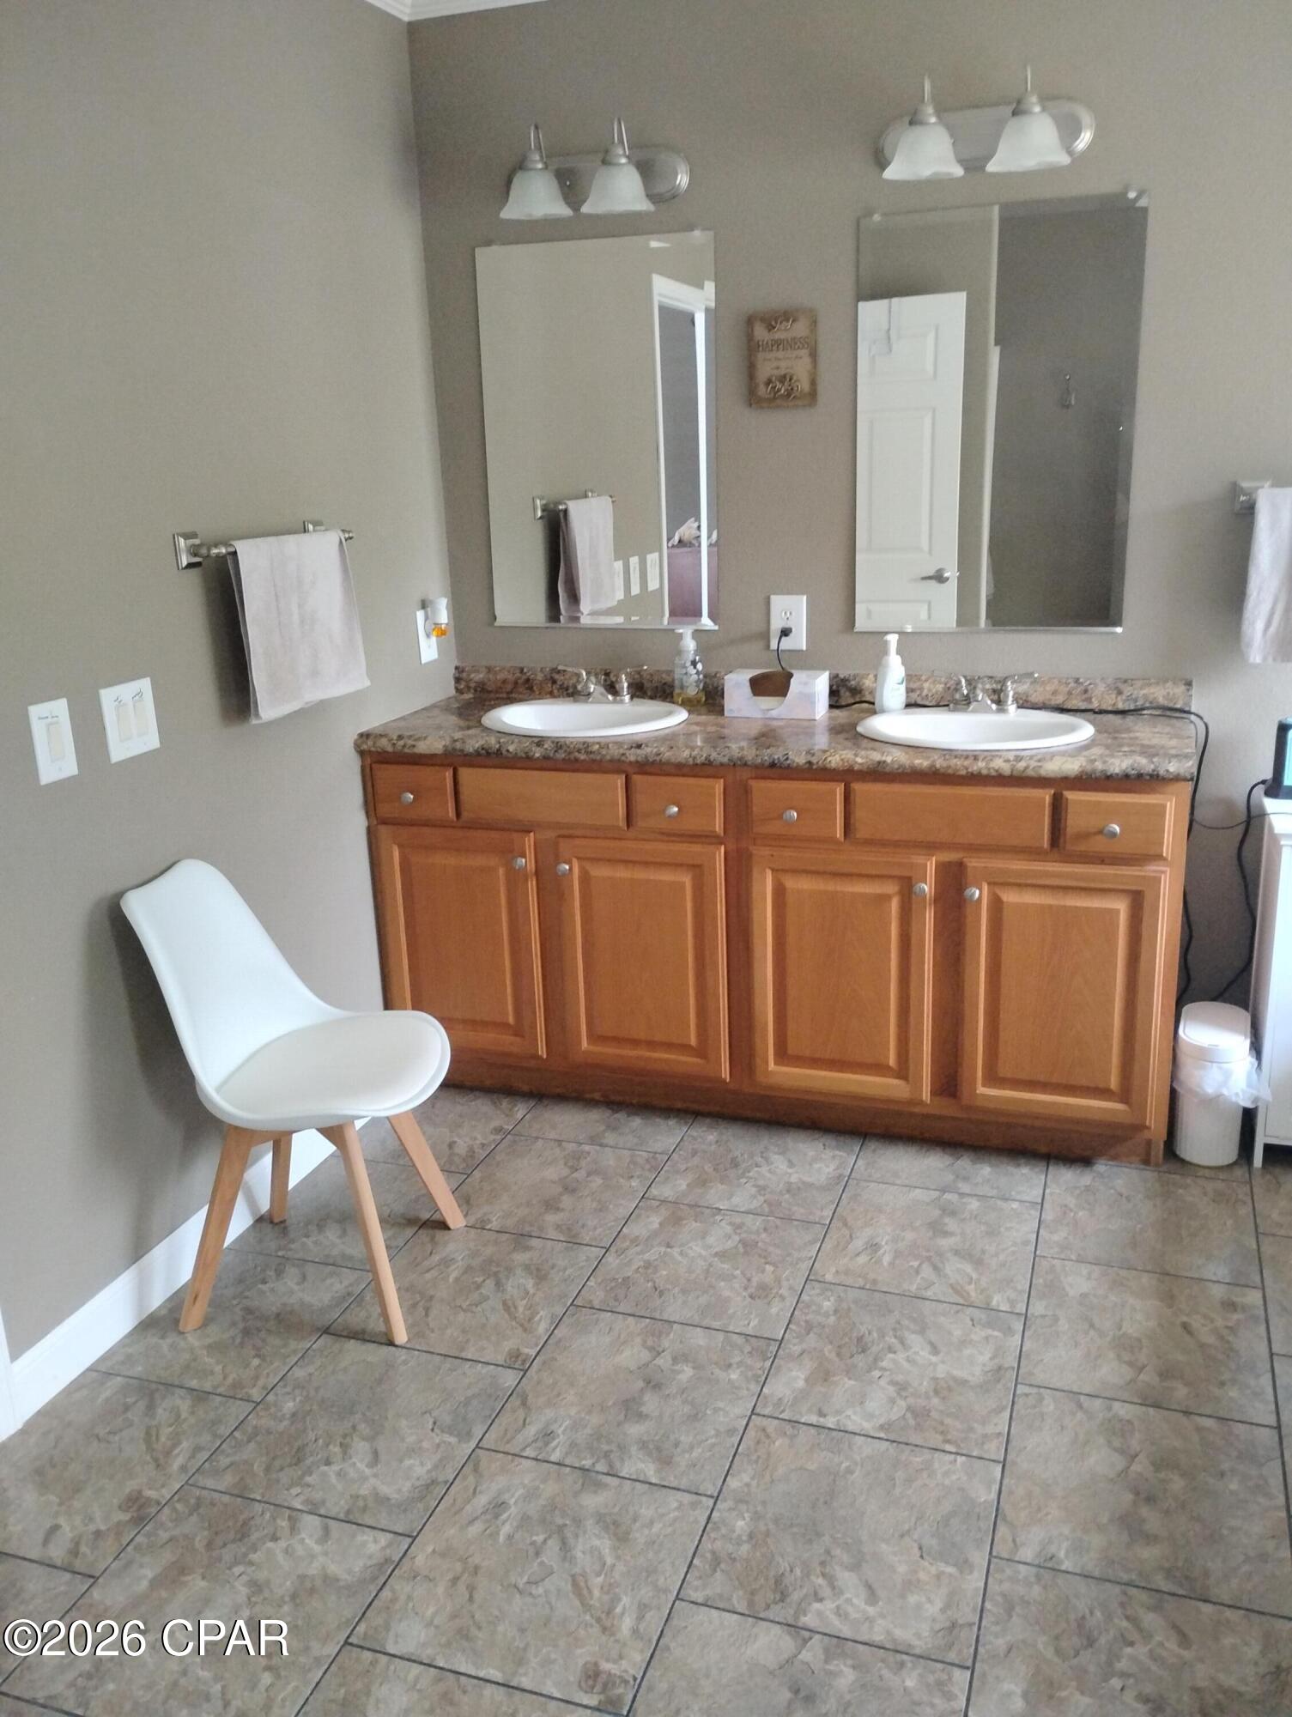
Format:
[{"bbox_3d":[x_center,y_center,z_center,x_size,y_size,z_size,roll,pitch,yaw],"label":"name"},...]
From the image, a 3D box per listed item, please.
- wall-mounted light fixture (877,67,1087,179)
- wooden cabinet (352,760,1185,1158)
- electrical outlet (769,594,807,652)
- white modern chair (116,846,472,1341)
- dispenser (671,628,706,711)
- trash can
[{"bbox_3d":[0.693,-1.529,2.890,0.460,0.192,0.200,3,17,19],"label":"wall-mounted light fixture"},{"bbox_3d":[0.295,0.140,3.349,1.833,0.855,0.555,3,17,19],"label":"wooden cabinet"},{"bbox_3d":[0.347,-0.573,3.395,0.087,0.133,0.012,3,17,19],"label":"electrical outlet"},{"bbox_3d":[-0.633,0.427,2.652,0.515,0.840,0.475,0,16,8],"label":"white modern chair"},{"bbox_3d":[0.106,-0.471,3.425,0.076,0.195,0.074,-2,16,1],"label":"dispenser"},{"bbox_3d":[1.236,0.490,3.035,0.160,0.287,0.250,3,17,19],"label":"trash can"}]

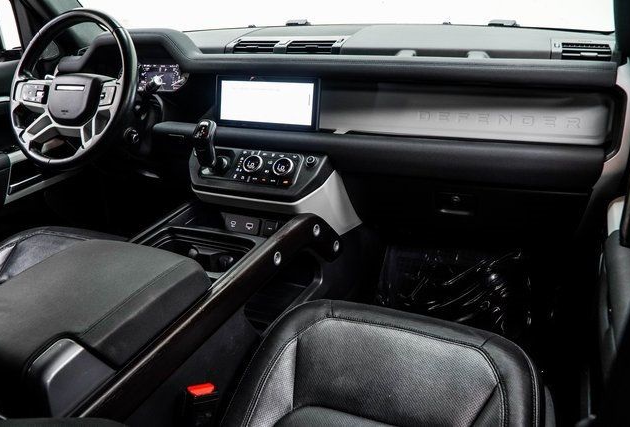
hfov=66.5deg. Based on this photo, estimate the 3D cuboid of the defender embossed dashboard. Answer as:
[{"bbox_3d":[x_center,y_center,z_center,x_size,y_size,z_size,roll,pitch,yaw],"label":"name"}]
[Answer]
[{"bbox_3d":[-0.062,-0.321,1.261,1.408,0.316,0.408,7,22,18],"label":"defender embossed dashboard"}]

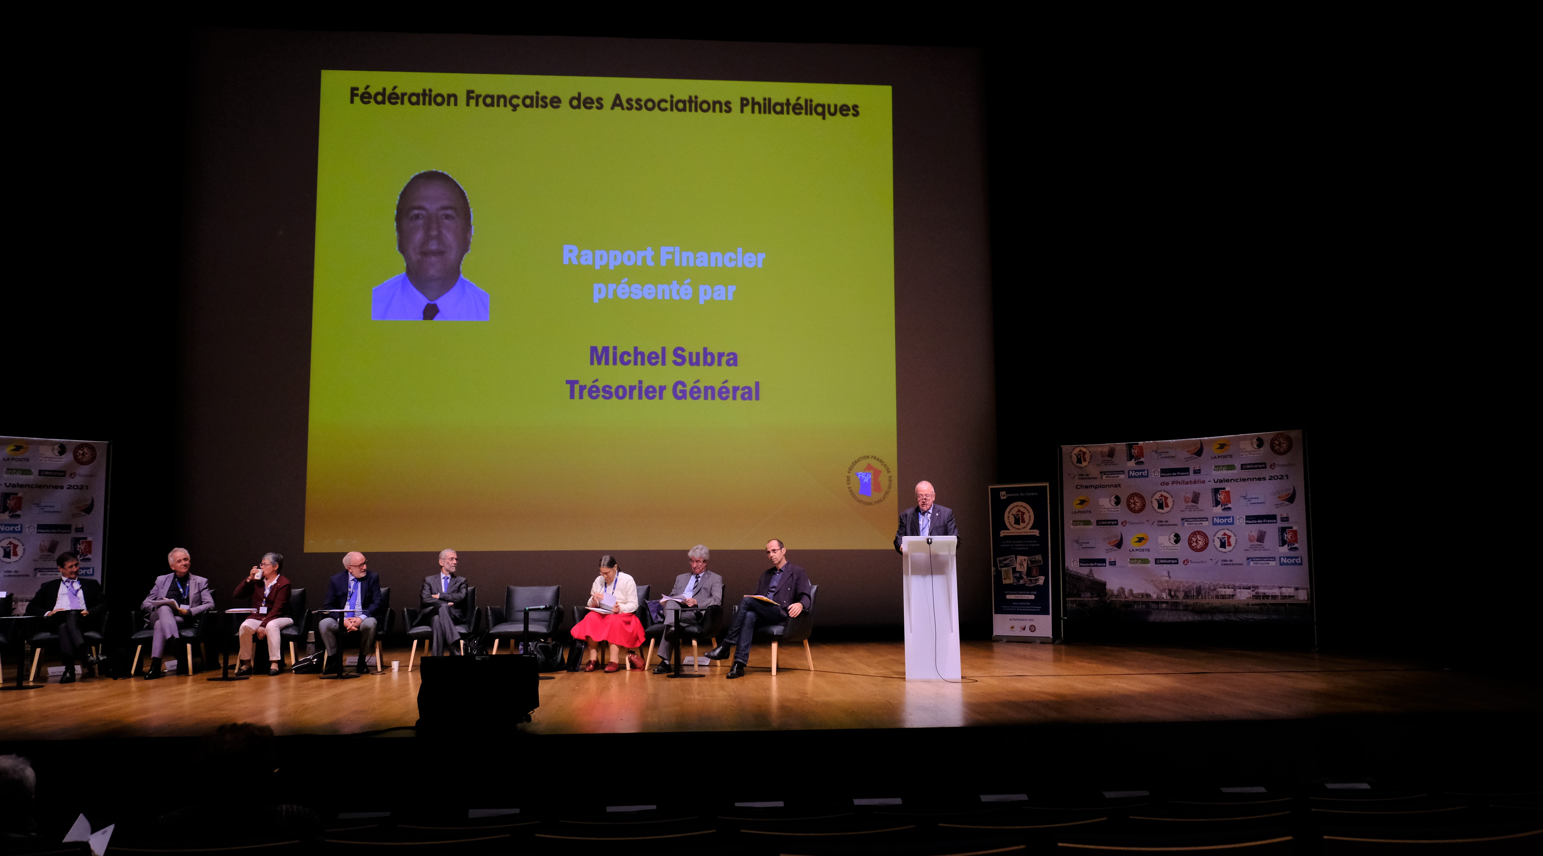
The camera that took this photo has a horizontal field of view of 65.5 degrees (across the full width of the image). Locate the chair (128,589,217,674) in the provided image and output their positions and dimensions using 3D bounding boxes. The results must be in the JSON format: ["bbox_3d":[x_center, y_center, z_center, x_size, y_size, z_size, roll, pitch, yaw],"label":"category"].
[{"bbox_3d":[-5.891,2.026,11.937,0.700,0.800,0.680,0,-6,-3],"label":"chair"}]

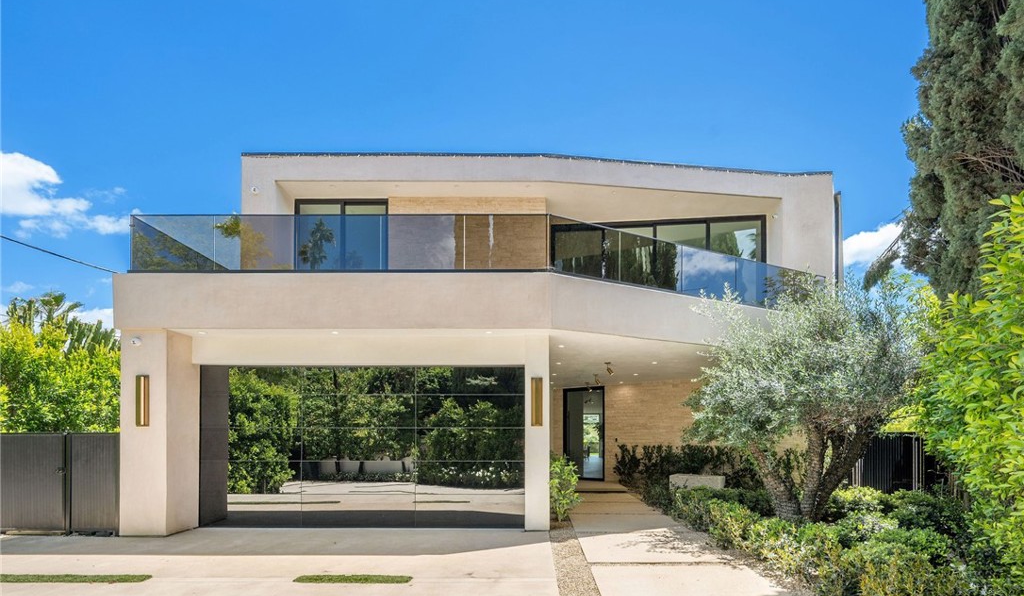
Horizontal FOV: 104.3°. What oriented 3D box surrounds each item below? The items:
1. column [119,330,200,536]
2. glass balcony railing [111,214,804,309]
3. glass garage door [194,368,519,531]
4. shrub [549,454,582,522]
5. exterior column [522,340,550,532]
[{"bbox_3d":[-5.580,2.090,6.320,0.720,3.100,0.580,0,-5,0],"label":"column"},{"bbox_3d":[0.250,-0.500,7.150,12.000,1.050,2.400,0,-5,0],"label":"glass balcony railing"},{"bbox_3d":[-2.430,2.460,6.570,5.400,2.680,0.120,0,-5,0],"label":"glass garage door"},{"bbox_3d":[0.920,3.320,7.000,0.620,1.200,0.600,0,-5,0],"label":"shrub"},{"bbox_3d":[0.420,2.160,6.520,0.400,3.120,0.450,0,-5,0],"label":"exterior column"}]

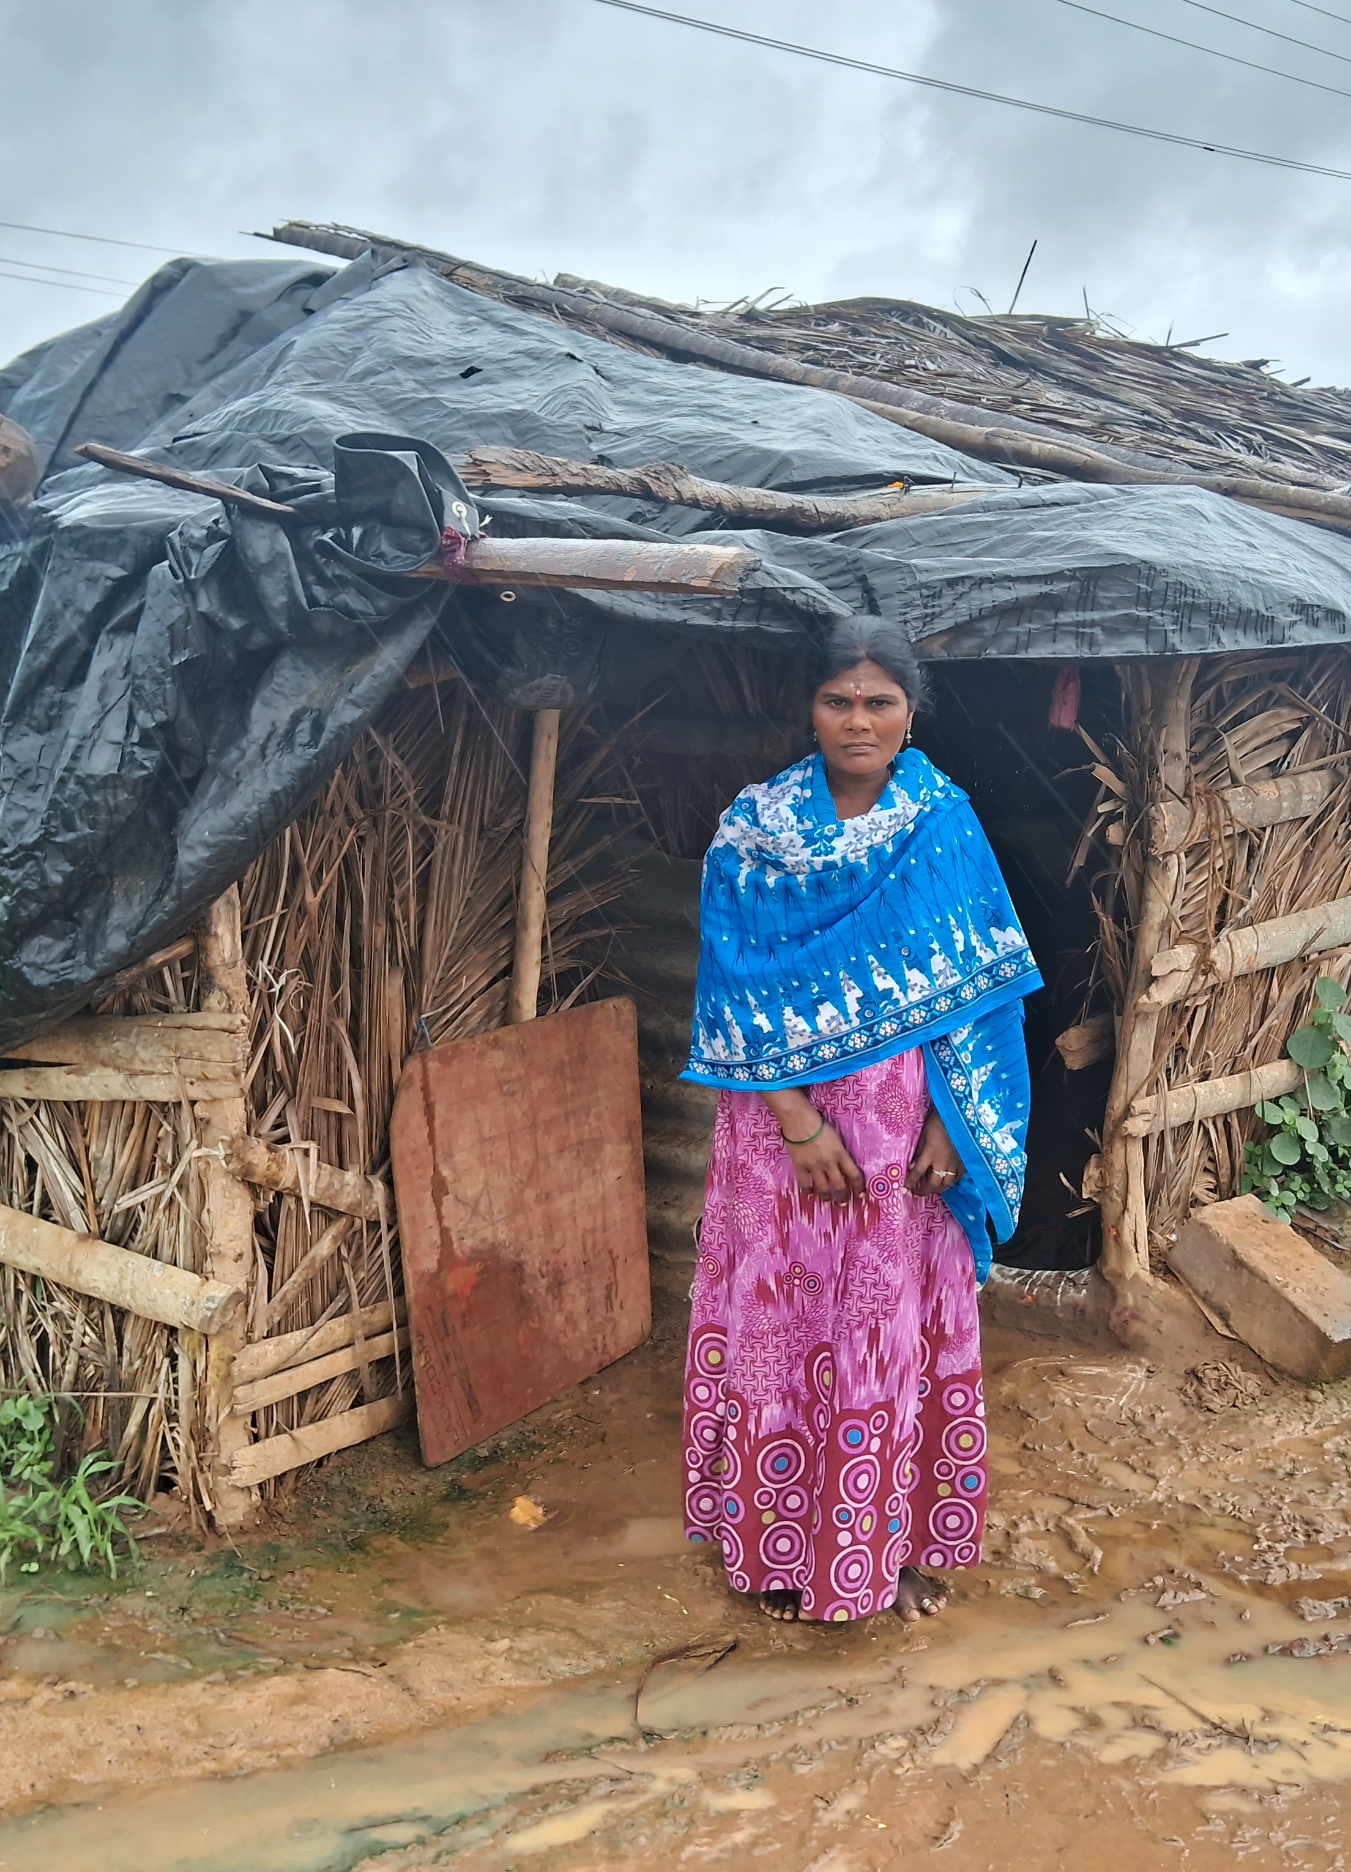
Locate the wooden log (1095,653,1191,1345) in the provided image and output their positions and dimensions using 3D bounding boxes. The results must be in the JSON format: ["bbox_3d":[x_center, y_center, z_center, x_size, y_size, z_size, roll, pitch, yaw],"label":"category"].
[{"bbox_3d":[1.029,0.138,4.059,0.120,1.480,0.110,2,8,0],"label":"wooden log"}]

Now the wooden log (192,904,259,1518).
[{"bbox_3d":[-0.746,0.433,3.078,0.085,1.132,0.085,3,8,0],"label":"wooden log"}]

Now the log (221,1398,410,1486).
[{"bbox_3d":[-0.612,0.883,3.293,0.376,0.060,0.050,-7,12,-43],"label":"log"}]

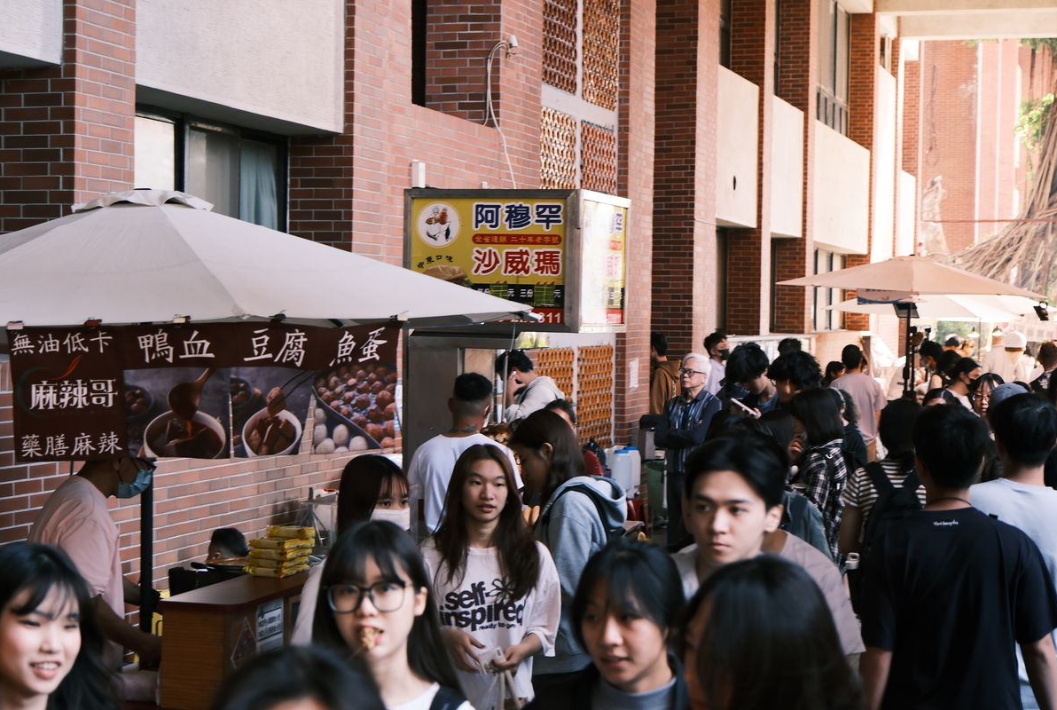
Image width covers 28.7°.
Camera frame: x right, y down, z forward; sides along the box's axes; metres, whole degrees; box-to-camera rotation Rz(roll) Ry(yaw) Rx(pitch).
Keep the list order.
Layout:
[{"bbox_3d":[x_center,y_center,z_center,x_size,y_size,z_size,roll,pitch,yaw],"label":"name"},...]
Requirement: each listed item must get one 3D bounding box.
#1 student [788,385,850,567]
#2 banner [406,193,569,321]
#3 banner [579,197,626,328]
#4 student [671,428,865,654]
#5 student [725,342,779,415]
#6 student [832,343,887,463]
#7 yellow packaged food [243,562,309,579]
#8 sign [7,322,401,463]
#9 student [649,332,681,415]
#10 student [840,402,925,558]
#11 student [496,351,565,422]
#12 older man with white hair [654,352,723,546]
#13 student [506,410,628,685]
[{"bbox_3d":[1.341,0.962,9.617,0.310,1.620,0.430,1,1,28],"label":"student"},{"bbox_3d":[-0.193,-0.481,10.364,0.869,0.684,0.100,1,1,17],"label":"banner"},{"bbox_3d":[0.346,-0.454,10.279,0.080,0.650,0.800,1,1,17],"label":"banner"},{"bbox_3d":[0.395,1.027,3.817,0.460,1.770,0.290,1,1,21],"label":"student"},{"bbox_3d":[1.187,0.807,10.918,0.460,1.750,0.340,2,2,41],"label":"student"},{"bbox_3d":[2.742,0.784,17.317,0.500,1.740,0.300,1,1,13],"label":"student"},{"bbox_3d":[-0.815,0.693,6.714,0.125,0.032,0.200,1,1,19],"label":"yellow packaged food"},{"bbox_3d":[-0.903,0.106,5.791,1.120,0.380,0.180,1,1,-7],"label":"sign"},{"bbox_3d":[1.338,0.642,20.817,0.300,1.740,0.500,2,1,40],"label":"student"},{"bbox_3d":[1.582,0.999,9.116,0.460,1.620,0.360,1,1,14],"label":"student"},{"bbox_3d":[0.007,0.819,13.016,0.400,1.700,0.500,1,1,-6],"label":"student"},{"bbox_3d":[1.039,0.835,13.517,0.460,1.700,0.290,1,1,27],"label":"older man with white hair"},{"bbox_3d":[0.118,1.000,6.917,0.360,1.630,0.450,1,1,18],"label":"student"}]

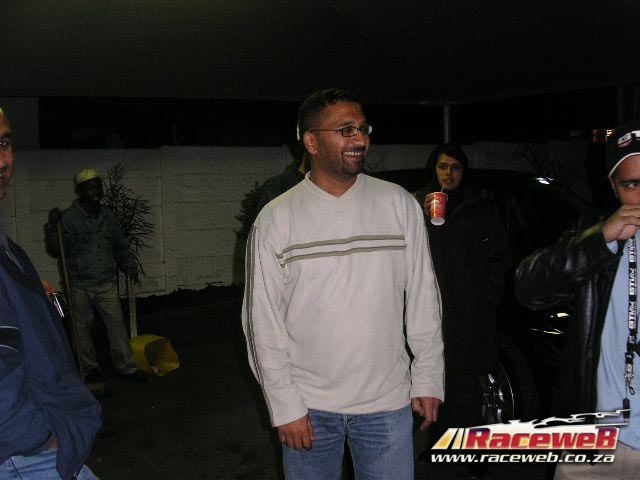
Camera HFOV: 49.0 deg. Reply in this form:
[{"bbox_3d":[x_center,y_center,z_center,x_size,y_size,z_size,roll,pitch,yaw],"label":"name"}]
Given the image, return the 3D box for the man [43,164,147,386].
[{"bbox_3d":[-1.800,0.286,5.621,0.720,1.690,0.450,-3,3,-14],"label":"man"}]

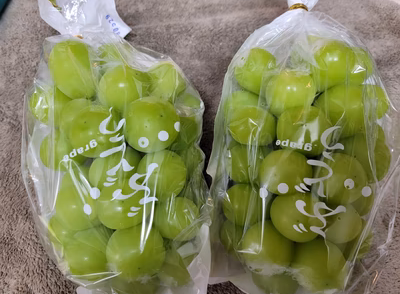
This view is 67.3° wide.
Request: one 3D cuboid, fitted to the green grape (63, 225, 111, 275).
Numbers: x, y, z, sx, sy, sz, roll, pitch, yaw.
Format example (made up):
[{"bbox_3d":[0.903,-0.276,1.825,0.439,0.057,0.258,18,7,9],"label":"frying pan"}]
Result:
[{"bbox_3d":[-0.063,0.059,0.172,0.029,0.029,0.029,0,67,0],"label":"green grape"}]

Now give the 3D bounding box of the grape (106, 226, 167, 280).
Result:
[{"bbox_3d":[-0.035,0.057,0.163,0.031,0.030,0.030,0,67,0],"label":"grape"}]

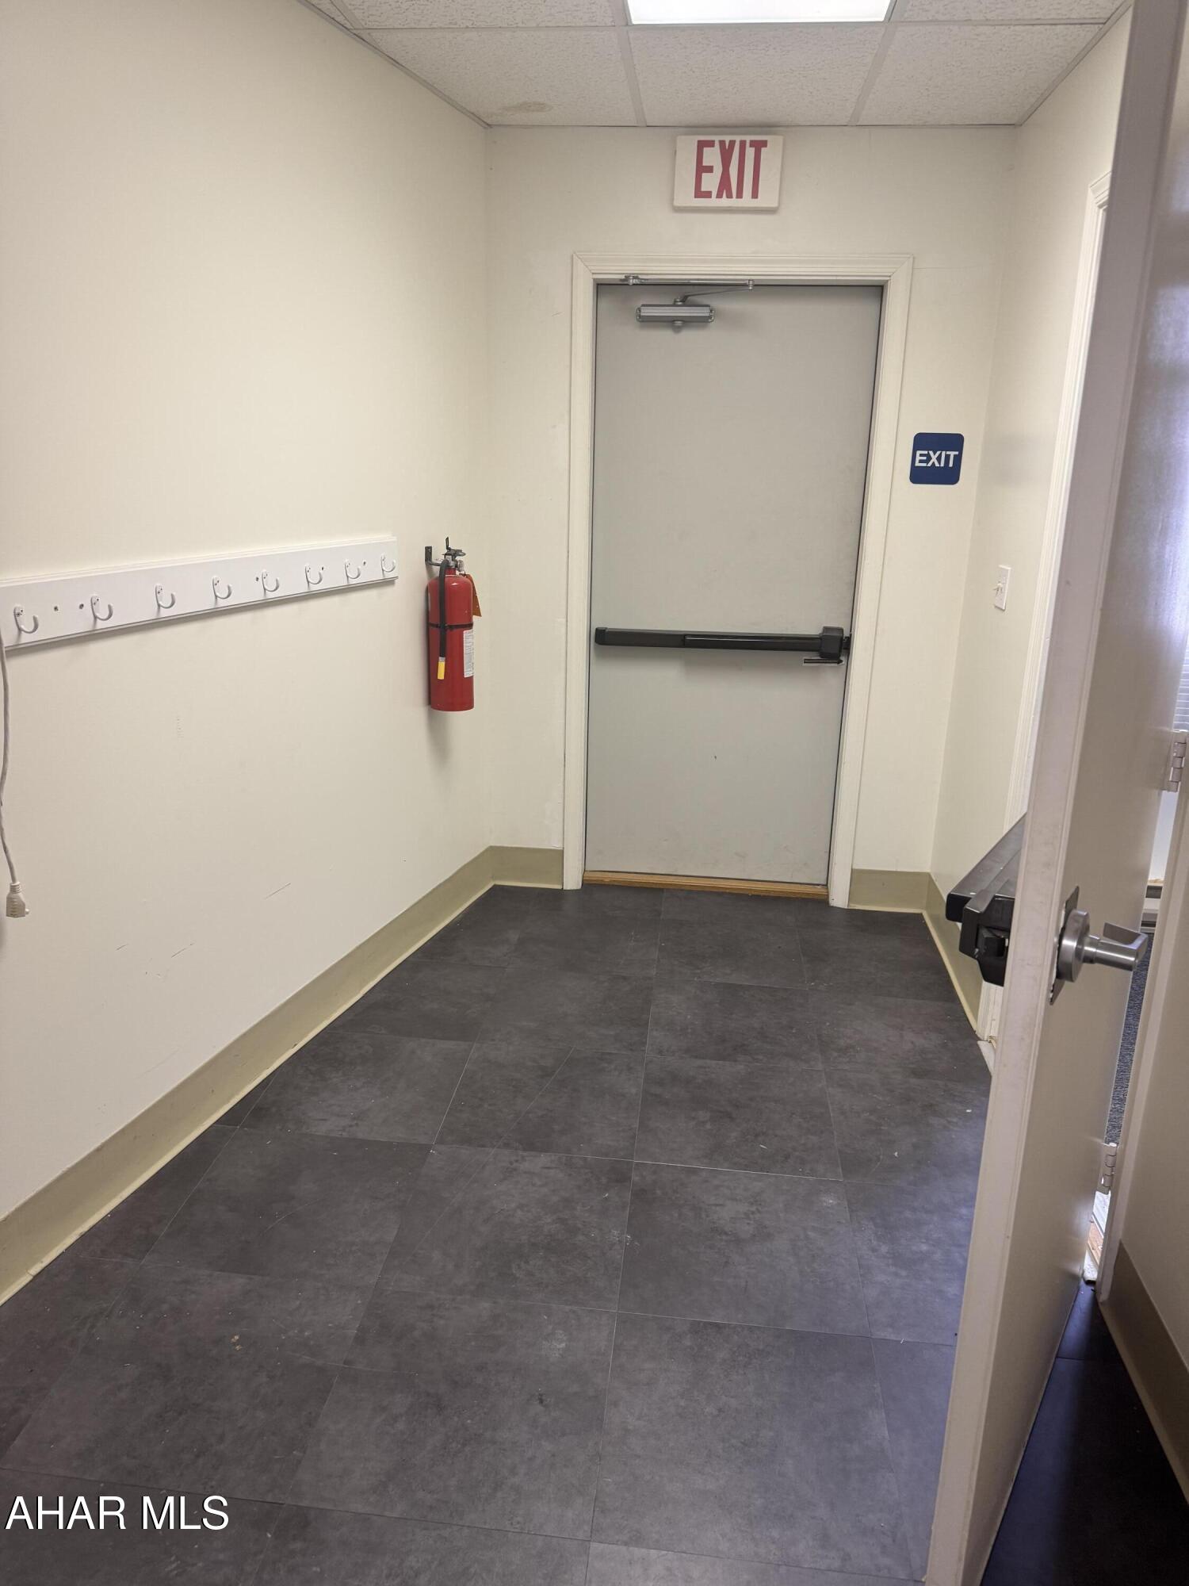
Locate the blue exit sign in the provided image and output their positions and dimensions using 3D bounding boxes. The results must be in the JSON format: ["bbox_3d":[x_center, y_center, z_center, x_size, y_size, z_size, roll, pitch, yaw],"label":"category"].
[{"bbox_3d":[1.075,-1.047,3.451,0.154,0.154,0.006,3,17,5],"label":"blue exit sign"}]

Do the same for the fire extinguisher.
[{"bbox_3d":[-0.431,-0.499,3.280,0.170,0.510,0.160,1,17,0],"label":"fire extinguisher"}]

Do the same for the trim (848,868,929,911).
[{"bbox_3d":[1.041,0.345,3.881,0.266,0.155,0.012,3,17,5],"label":"trim"}]

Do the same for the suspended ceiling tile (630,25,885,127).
[{"bbox_3d":[0.405,-1.855,2.856,0.600,0.018,0.795,3,17,5],"label":"suspended ceiling tile"}]

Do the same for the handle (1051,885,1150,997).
[{"bbox_3d":[0.509,0.143,1.086,0.068,0.105,0.150,12,20,31],"label":"handle"}]

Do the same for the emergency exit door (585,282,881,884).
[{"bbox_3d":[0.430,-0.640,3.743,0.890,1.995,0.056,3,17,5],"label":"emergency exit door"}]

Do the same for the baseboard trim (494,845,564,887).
[{"bbox_3d":[-0.246,0.276,4.002,0.267,0.155,0.012,3,17,5],"label":"baseboard trim"}]

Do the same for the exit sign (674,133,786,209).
[{"bbox_3d":[0.396,-1.832,3.260,0.310,0.193,0.052,3,17,5],"label":"exit sign"}]

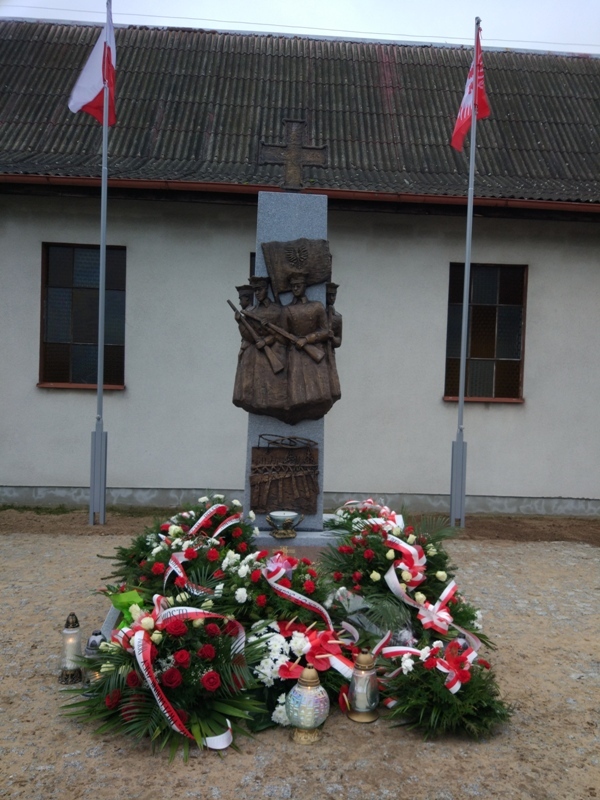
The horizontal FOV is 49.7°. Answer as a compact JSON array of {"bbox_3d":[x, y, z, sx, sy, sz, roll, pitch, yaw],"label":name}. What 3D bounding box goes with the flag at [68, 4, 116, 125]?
[{"bbox_3d":[-2.051,-3.355,6.395,0.500,1.280,0.280,2,2,-6],"label":"flag"}]

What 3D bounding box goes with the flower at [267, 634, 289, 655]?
[{"bbox_3d":[-0.104,1.134,3.000,0.095,0.090,0.070,2,2,-3],"label":"flower"}]

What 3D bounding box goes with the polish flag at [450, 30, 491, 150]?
[{"bbox_3d":[1.802,-3.292,6.838,0.410,1.270,0.250,2,2,-6],"label":"polish flag"}]

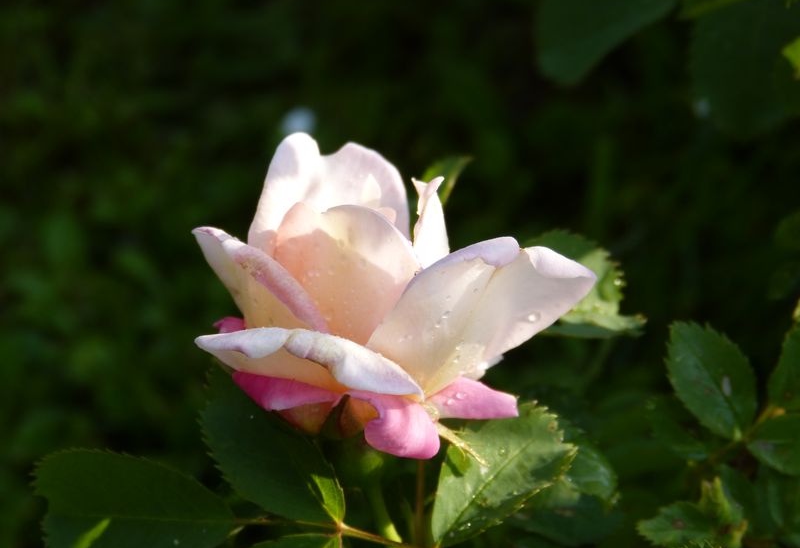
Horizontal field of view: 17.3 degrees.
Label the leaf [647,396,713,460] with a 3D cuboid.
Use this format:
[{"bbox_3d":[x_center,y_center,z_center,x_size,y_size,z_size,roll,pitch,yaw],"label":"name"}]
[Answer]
[{"bbox_3d":[0.065,0.036,0.610,0.015,0.008,0.021,-35,57,-18],"label":"leaf"}]

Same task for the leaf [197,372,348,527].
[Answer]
[{"bbox_3d":[-0.027,0.036,0.560,0.026,0.010,0.049,-34,62,-13],"label":"leaf"}]

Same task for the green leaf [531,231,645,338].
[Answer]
[{"bbox_3d":[0.040,0.002,0.585,0.030,0.012,0.026,4,56,-8],"label":"green leaf"}]

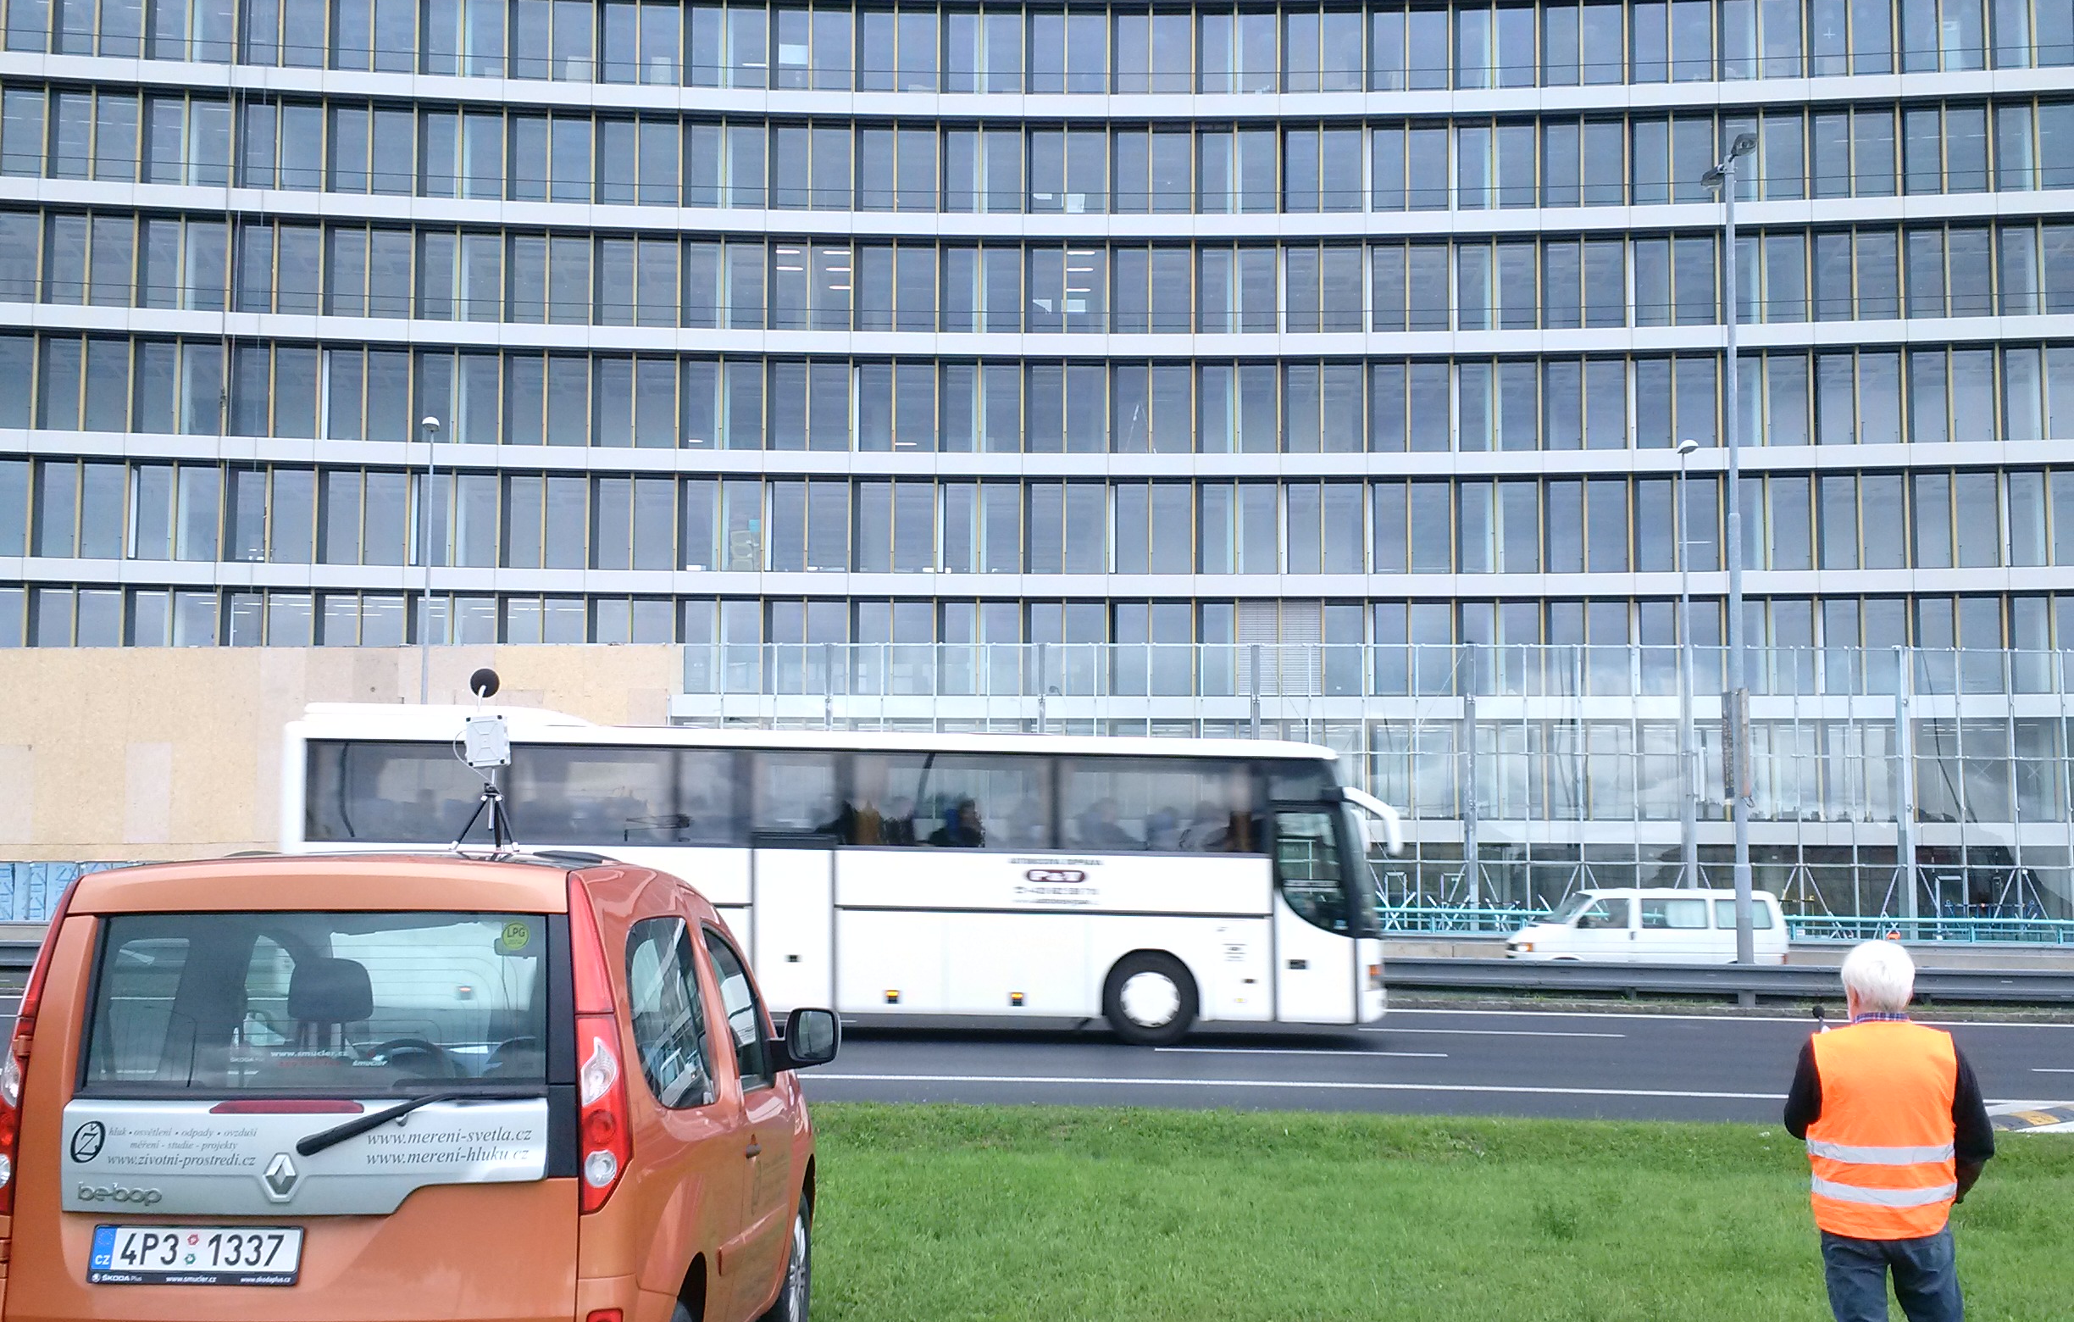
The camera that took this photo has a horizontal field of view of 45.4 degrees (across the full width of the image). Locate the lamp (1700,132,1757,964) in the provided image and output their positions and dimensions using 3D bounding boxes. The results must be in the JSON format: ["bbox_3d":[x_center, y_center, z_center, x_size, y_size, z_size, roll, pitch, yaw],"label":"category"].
[{"bbox_3d":[9.996,-1.219,35.315,0.450,12.250,2.200,0,-5,0],"label":"lamp"}]

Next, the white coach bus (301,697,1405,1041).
[{"bbox_3d":[-2.112,2.420,28.143,12.120,3.500,2.600,1,-5,0],"label":"white coach bus"}]

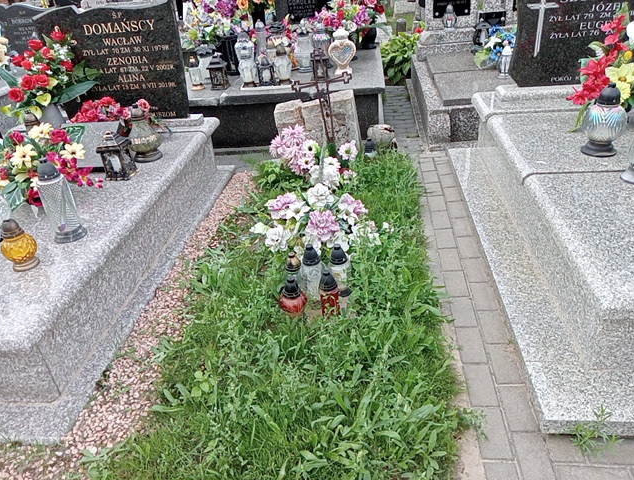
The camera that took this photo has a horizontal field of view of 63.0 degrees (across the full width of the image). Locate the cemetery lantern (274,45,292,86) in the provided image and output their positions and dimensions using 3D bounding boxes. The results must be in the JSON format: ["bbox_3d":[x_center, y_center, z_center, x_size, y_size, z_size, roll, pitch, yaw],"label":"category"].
[{"bbox_3d":[-0.257,-1.349,3.970,0.140,0.278,0.140,-1,30,7],"label":"cemetery lantern"}]

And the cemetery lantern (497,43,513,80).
[{"bbox_3d":[1.510,-1.442,4.144,0.095,0.265,0.095,-1,30,7],"label":"cemetery lantern"}]

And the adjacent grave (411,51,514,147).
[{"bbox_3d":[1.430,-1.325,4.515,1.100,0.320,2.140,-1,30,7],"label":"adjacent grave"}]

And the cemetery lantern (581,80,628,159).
[{"bbox_3d":[1.375,-0.581,2.466,0.200,0.328,0.200,-1,30,7],"label":"cemetery lantern"}]

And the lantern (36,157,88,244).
[{"bbox_3d":[-1.073,-0.170,2.147,0.133,0.356,0.133,-1,30,7],"label":"lantern"}]

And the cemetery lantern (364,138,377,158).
[{"bbox_3d":[0.362,-0.602,3.536,0.085,0.190,0.085,-1,30,7],"label":"cemetery lantern"}]

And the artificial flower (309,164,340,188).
[{"bbox_3d":[0.045,-0.379,3.092,0.165,0.130,0.140,-1,30,7],"label":"artificial flower"}]

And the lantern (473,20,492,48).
[{"bbox_3d":[1.545,-1.885,4.796,0.155,0.267,0.155,-1,30,7],"label":"lantern"}]

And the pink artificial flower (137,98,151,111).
[{"bbox_3d":[-1.048,-0.823,3.144,0.085,0.075,0.075,-1,30,7],"label":"pink artificial flower"}]

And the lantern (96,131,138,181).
[{"bbox_3d":[-1.045,-0.448,2.706,0.132,0.241,0.132,-1,30,7],"label":"lantern"}]

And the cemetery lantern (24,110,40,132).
[{"bbox_3d":[-1.679,-0.635,3.103,0.125,0.285,0.125,-1,30,7],"label":"cemetery lantern"}]

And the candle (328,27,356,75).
[{"bbox_3d":[0.199,-1.498,4.108,0.213,0.337,0.115,-1,30,7],"label":"candle"}]

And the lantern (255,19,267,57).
[{"bbox_3d":[-0.487,-1.746,4.596,0.115,0.400,0.115,-1,30,7],"label":"lantern"}]

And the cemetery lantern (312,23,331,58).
[{"bbox_3d":[0.049,-1.644,4.374,0.155,0.353,0.155,-1,30,7],"label":"cemetery lantern"}]

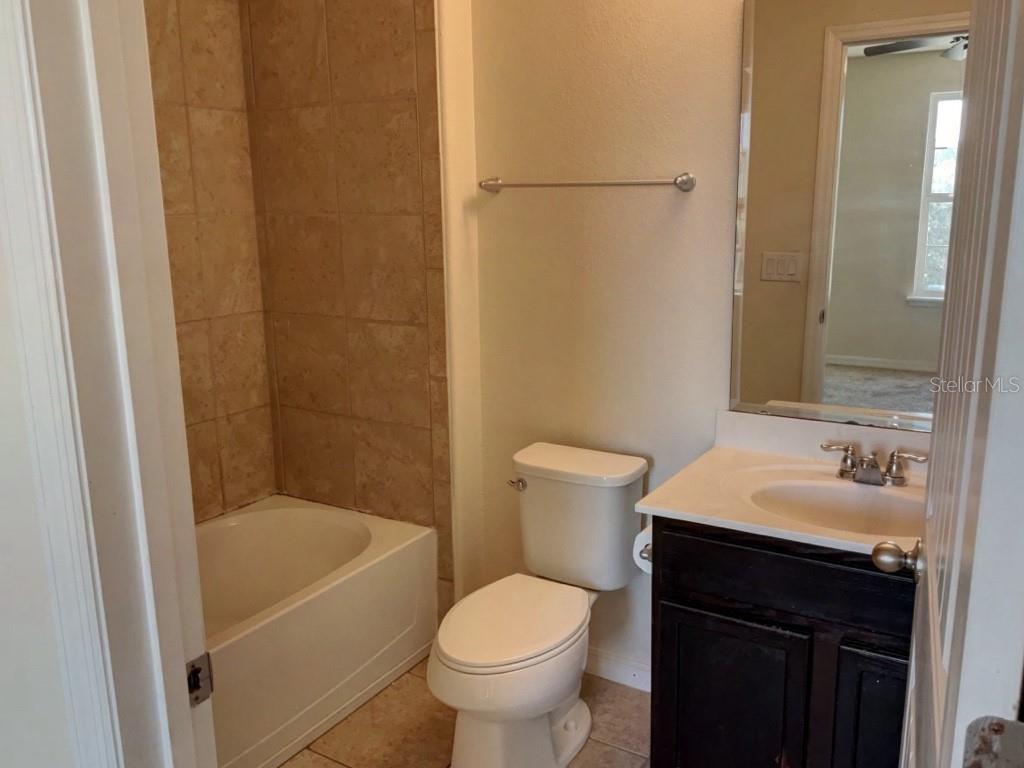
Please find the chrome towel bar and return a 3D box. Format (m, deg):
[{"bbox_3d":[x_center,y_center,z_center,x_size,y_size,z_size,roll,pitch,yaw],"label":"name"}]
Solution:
[{"bbox_3d":[0.190,-0.561,2.409,0.660,0.052,0.073,6,14,31],"label":"chrome towel bar"}]

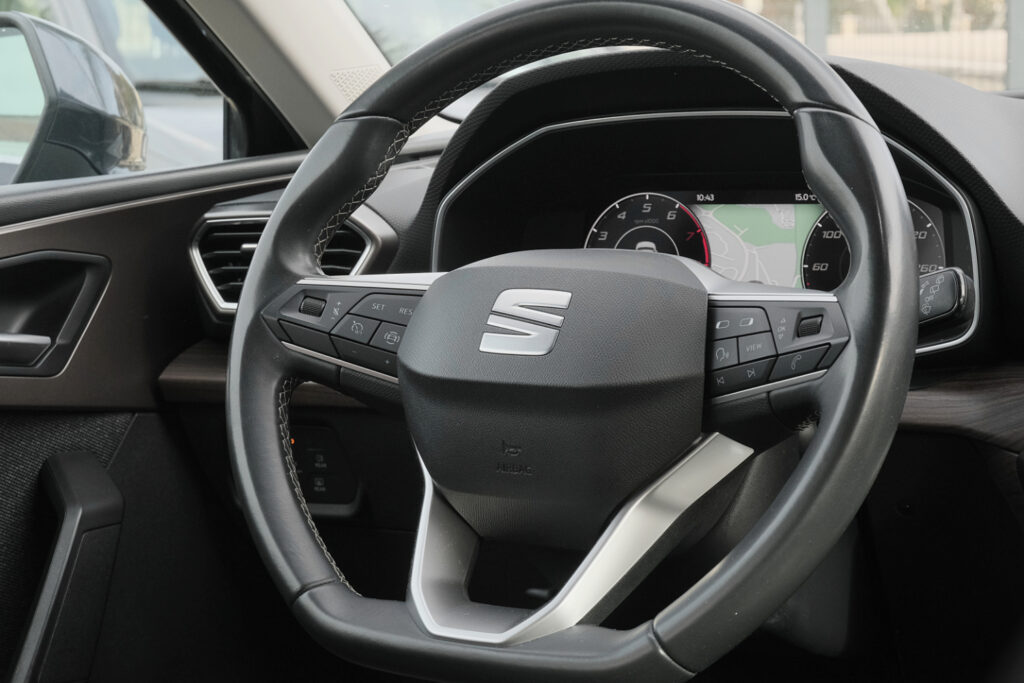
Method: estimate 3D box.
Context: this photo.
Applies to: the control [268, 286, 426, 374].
[{"bbox_3d":[-0.085,-0.004,1.008,0.088,0.045,0.026,6,-16,18],"label":"control"}]

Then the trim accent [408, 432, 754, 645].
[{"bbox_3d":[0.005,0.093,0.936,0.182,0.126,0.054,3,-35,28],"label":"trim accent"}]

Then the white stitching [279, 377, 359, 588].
[{"bbox_3d":[-0.098,0.074,0.985,0.028,0.133,0.014,-31,-30,14],"label":"white stitching"}]

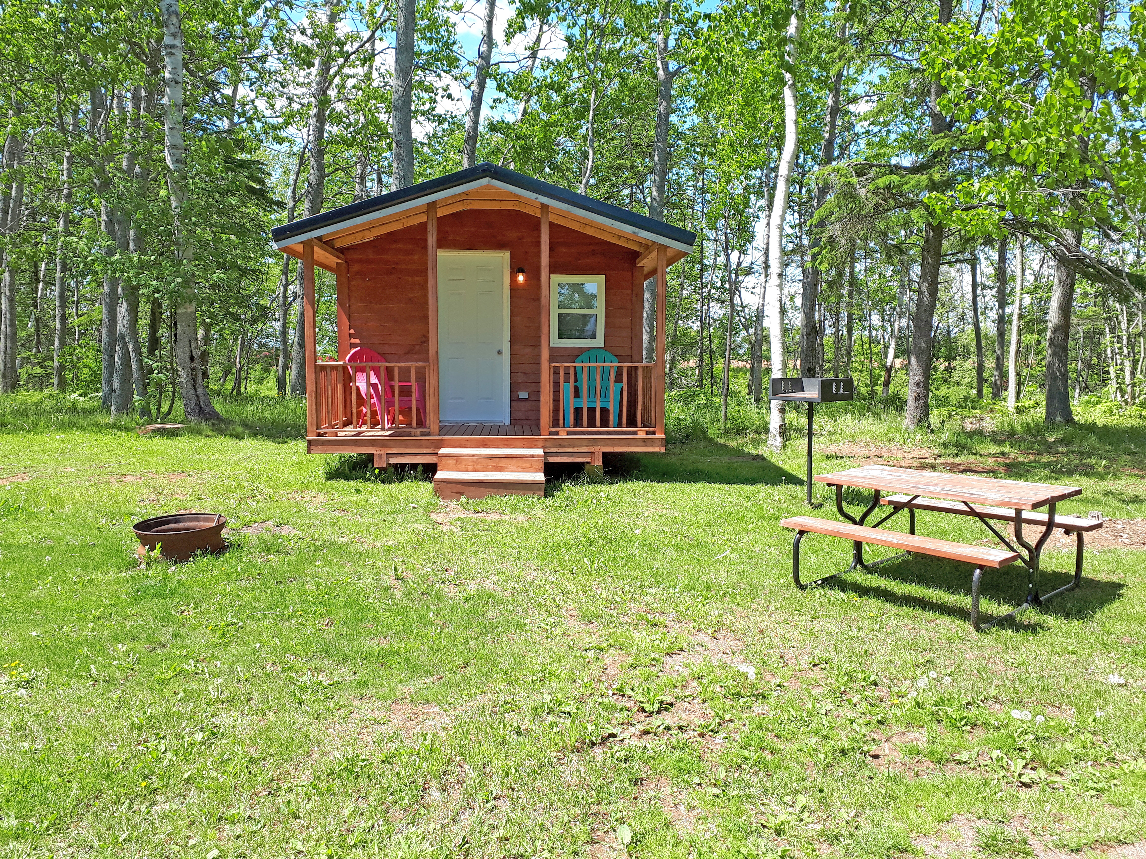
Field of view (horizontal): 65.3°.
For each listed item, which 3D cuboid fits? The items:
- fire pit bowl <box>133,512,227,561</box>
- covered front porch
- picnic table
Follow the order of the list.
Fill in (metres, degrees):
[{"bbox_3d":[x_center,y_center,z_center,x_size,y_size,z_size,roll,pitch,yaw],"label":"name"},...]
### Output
[{"bbox_3d":[-2.836,0.792,6.471,0.620,0.220,0.620,0,5,0],"label":"fire pit bowl"},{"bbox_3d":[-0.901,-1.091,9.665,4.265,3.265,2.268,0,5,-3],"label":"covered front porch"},{"bbox_3d":[2.541,0.731,6.189,1.574,0.740,1.510,-4,6,-41],"label":"picnic table"}]

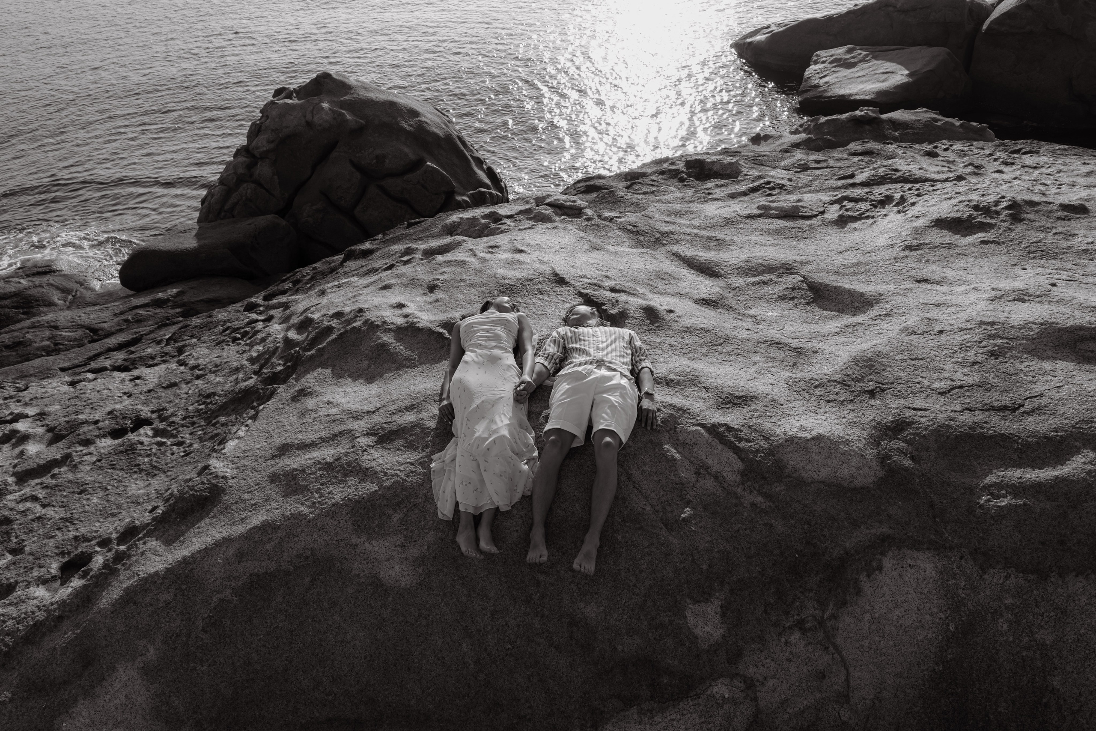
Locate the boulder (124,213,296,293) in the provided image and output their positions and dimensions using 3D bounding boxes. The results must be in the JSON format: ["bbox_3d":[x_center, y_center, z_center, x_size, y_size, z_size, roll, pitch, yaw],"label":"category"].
[{"bbox_3d":[-3.700,-1.365,8.139,1.850,0.680,0.950,-7,36,-10],"label":"boulder"}]

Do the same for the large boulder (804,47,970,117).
[{"bbox_3d":[6.950,-5.851,14.947,3.100,1.250,1.900,2,35,3],"label":"large boulder"}]

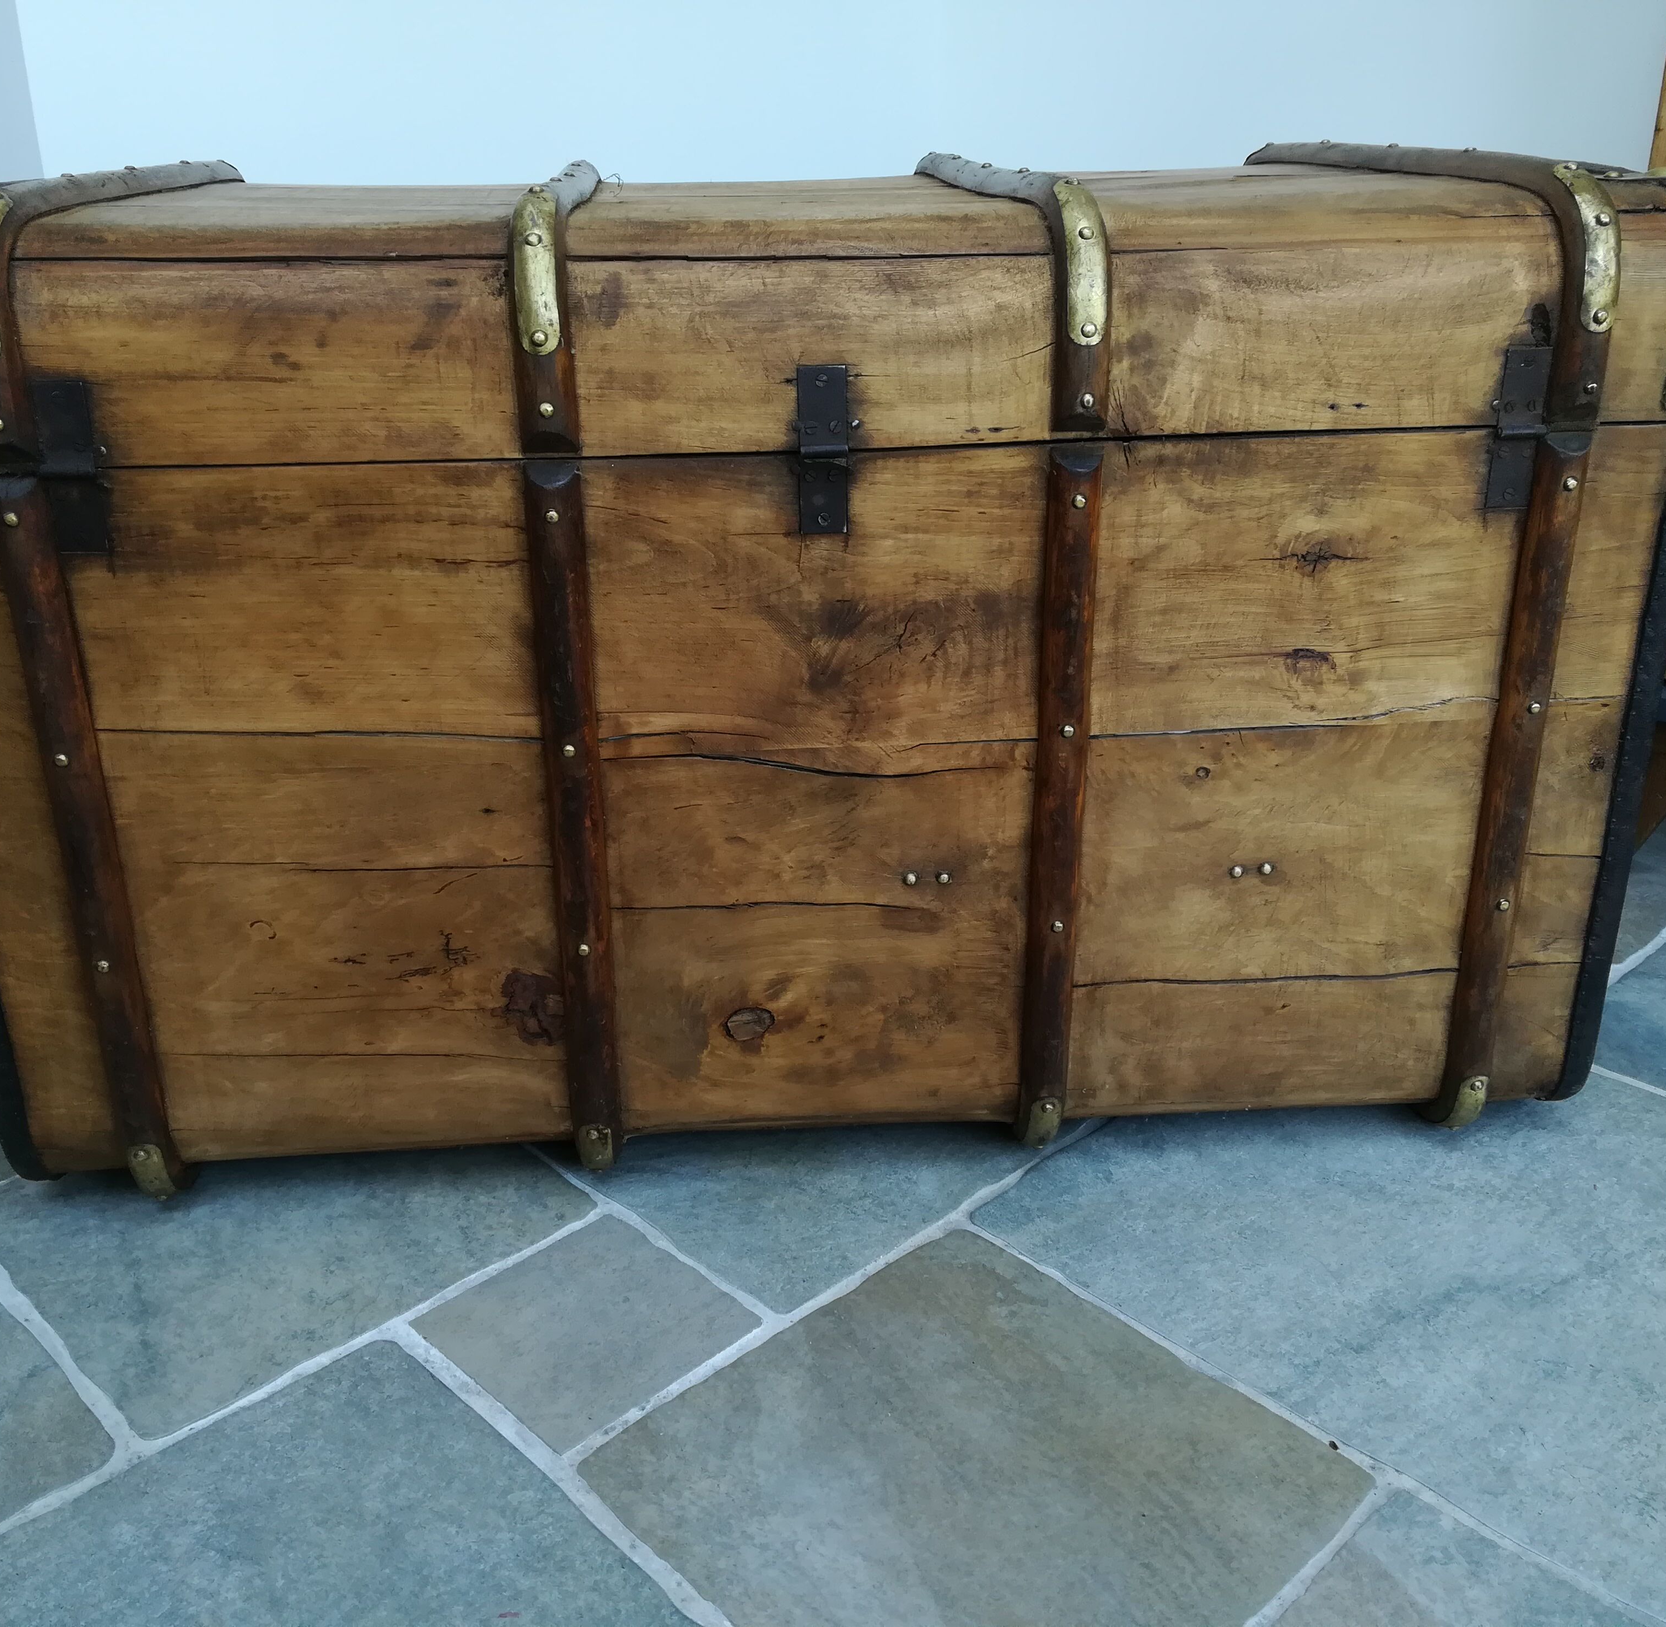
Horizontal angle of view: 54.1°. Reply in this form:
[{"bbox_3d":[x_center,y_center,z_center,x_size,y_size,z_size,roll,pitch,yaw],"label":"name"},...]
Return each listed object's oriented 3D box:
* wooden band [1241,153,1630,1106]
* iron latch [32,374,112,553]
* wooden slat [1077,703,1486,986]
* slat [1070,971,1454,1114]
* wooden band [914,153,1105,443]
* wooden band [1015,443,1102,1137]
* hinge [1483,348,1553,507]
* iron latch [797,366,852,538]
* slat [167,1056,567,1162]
[{"bbox_3d":[0.421,-0.193,1.312,0.037,0.641,0.626,-2,22,-4],"label":"wooden band"},{"bbox_3d":[-0.427,-0.193,0.909,0.032,0.098,0.011,-2,22,-4],"label":"iron latch"},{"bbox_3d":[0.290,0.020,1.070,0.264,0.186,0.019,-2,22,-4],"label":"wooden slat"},{"bbox_3d":[0.295,0.156,1.135,0.266,0.102,0.017,-2,22,-4],"label":"slat"},{"bbox_3d":[0.118,-0.400,1.194,0.037,0.154,0.624,-2,22,-4],"label":"wooden band"},{"bbox_3d":[0.144,0.005,1.044,0.036,0.473,0.018,-2,22,-4],"label":"wooden band"},{"bbox_3d":[0.410,-0.229,0.973,0.029,0.097,0.010,-2,22,-4],"label":"hinge"},{"bbox_3d":[-0.004,-0.211,0.946,0.030,0.098,0.010,-2,22,-4],"label":"iron latch"},{"bbox_3d":[-0.306,0.190,1.087,0.258,0.074,0.019,-2,22,-4],"label":"slat"}]

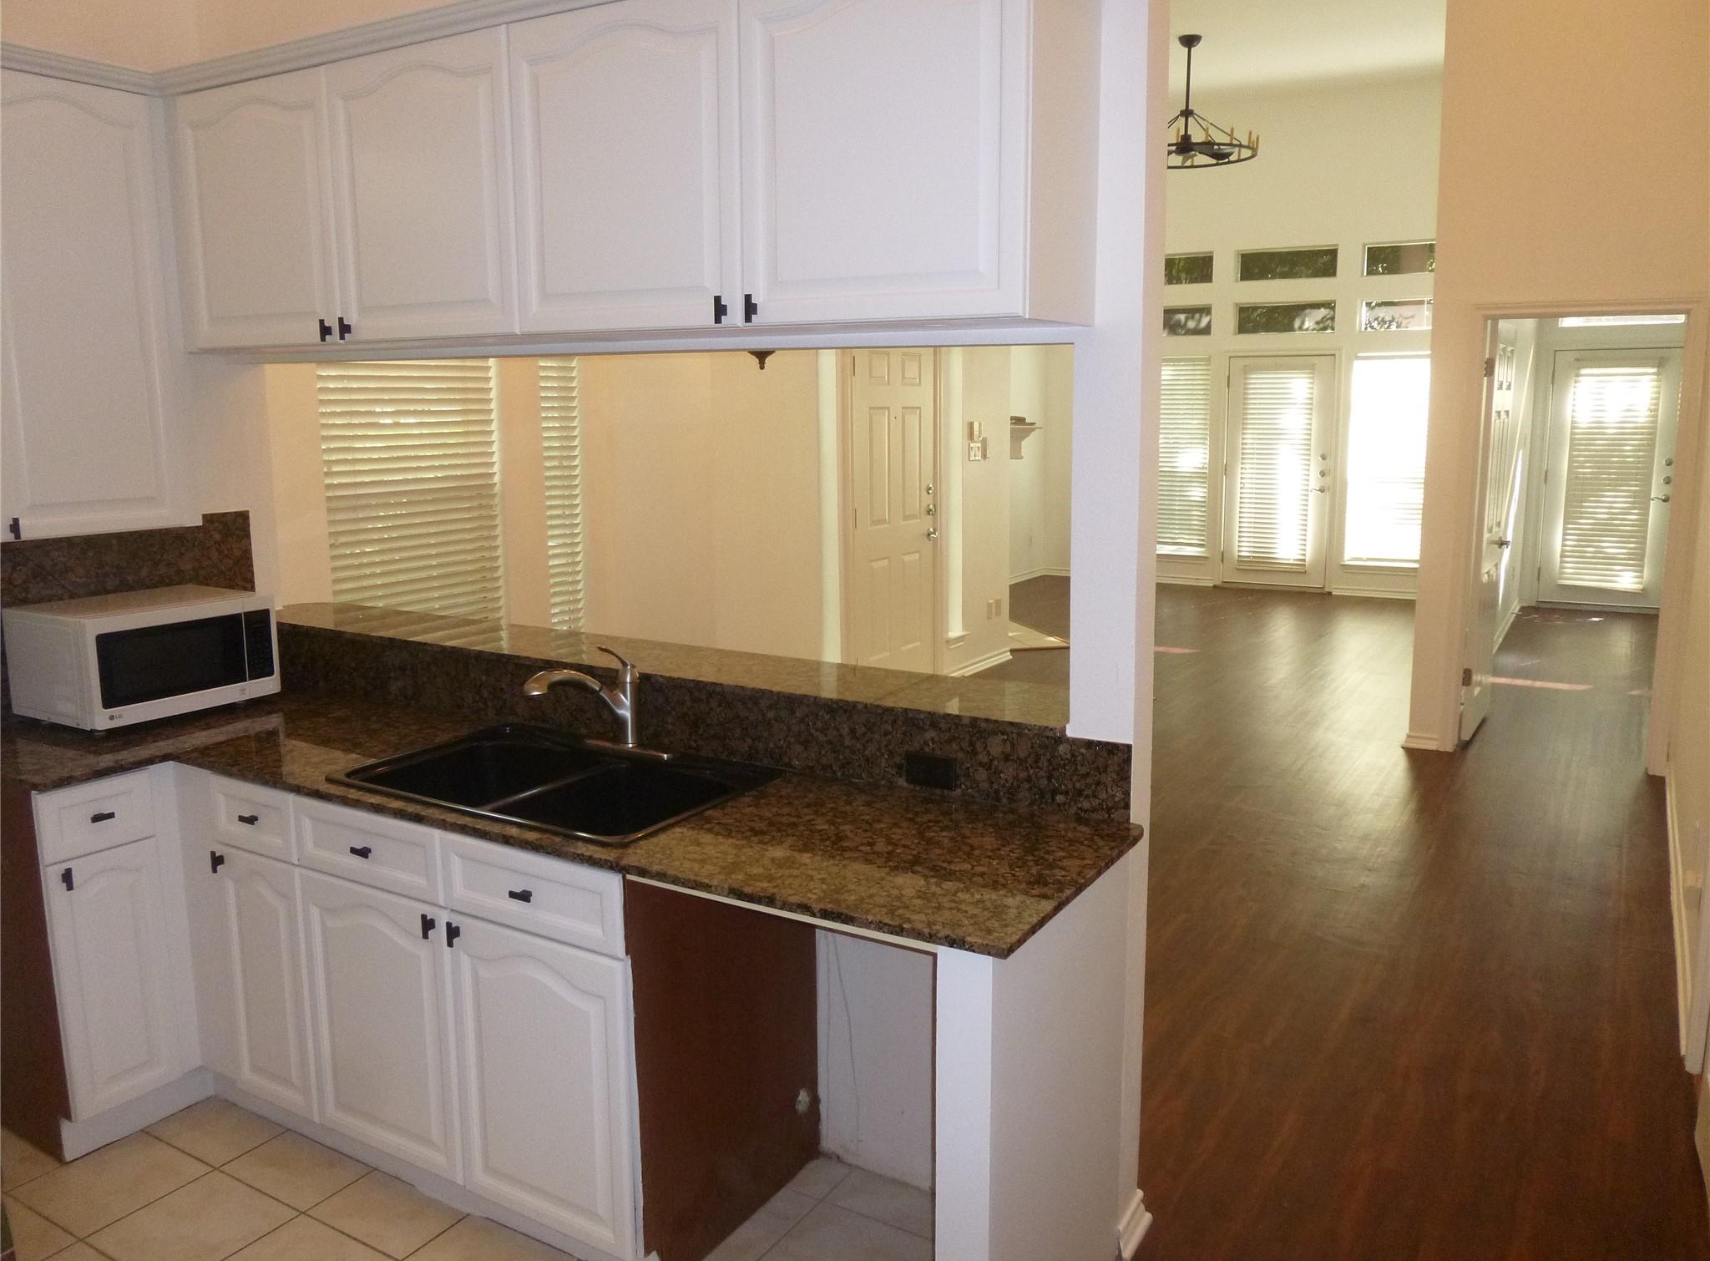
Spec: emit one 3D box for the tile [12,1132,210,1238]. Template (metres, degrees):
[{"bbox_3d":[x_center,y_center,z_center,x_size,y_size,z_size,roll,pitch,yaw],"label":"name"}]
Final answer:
[{"bbox_3d":[-1.650,1.230,2.752,0.305,0.010,0.305,5,12,31],"label":"tile"}]

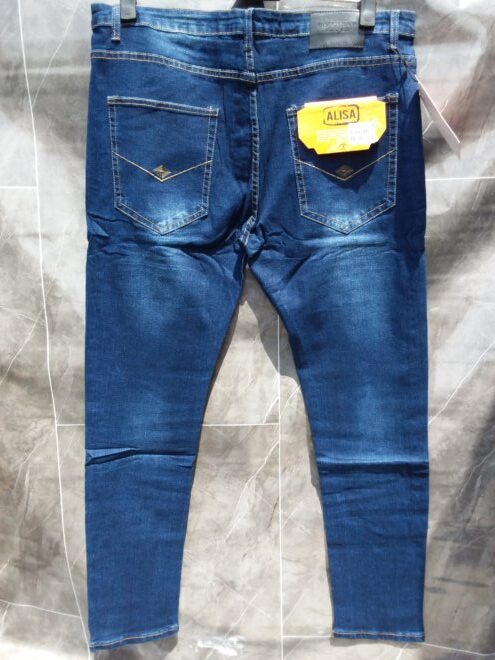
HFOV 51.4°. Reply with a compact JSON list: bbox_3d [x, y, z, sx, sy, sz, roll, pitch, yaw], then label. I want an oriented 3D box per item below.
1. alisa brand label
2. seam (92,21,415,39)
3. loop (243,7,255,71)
[{"bbox_3d":[0.134,-0.293,0.734,0.125,0.080,0.010,-6,4,1],"label":"alisa brand label"},{"bbox_3d":[0.008,-0.423,0.725,0.453,0.023,0.025,-1,12,0],"label":"seam"},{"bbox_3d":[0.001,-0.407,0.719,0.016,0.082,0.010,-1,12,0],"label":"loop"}]

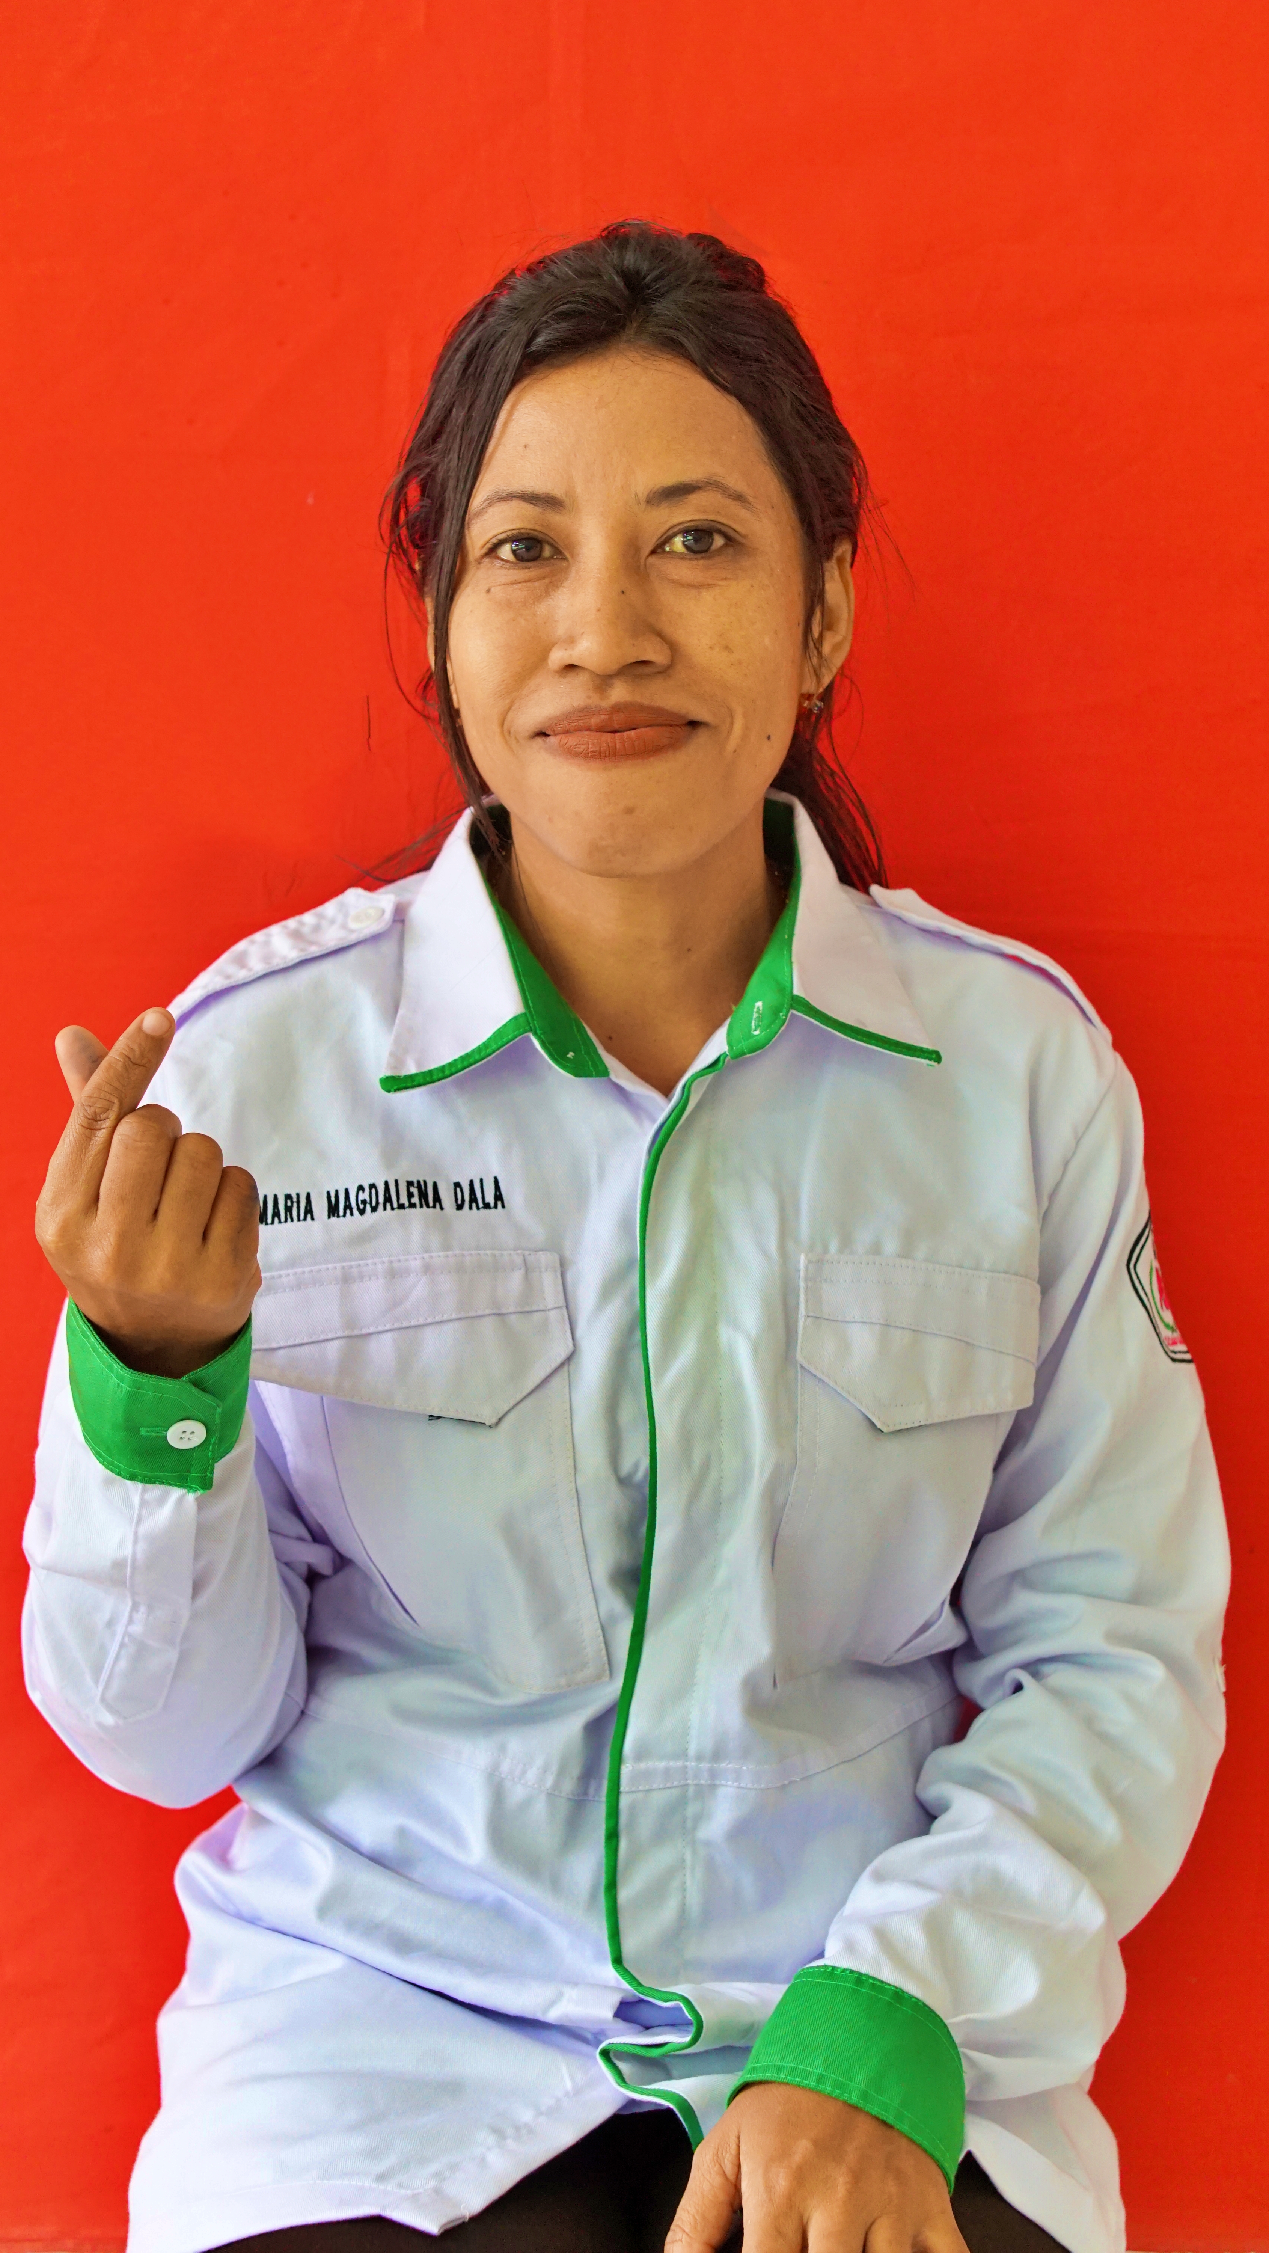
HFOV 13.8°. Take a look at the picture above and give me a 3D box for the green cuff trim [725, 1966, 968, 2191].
[{"bbox_3d":[0.077,0.326,1.790,0.087,0.060,0.060,22,-41,-4],"label":"green cuff trim"}]

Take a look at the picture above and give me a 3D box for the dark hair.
[{"bbox_3d":[0.000,-0.222,2.045,0.195,0.260,0.210,-2,0,4],"label":"dark hair"}]

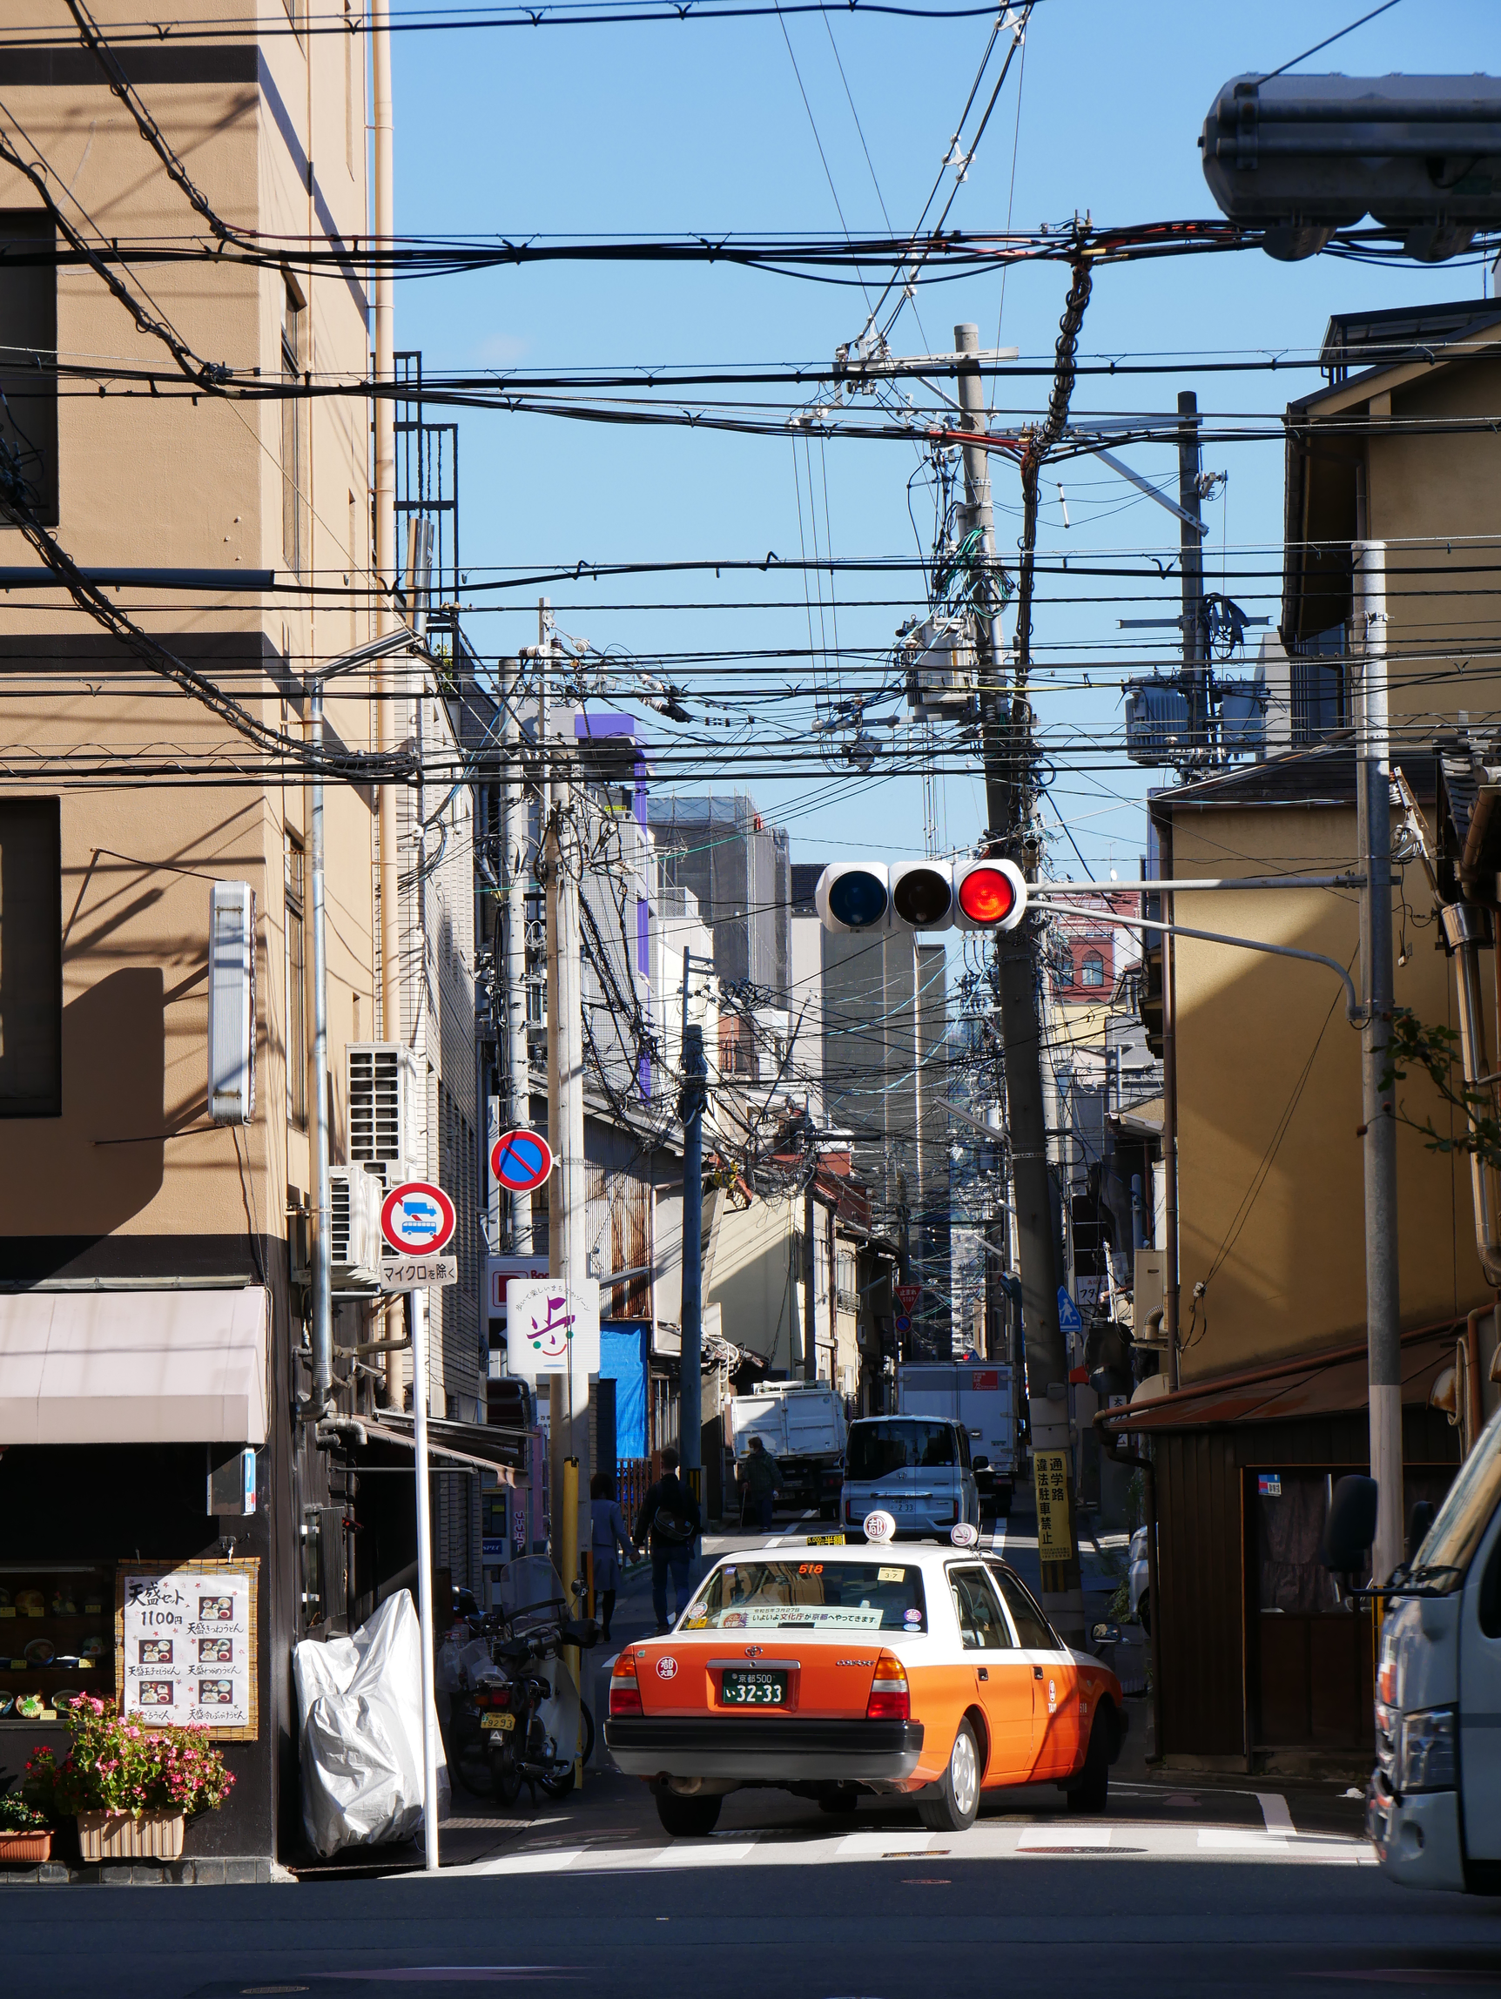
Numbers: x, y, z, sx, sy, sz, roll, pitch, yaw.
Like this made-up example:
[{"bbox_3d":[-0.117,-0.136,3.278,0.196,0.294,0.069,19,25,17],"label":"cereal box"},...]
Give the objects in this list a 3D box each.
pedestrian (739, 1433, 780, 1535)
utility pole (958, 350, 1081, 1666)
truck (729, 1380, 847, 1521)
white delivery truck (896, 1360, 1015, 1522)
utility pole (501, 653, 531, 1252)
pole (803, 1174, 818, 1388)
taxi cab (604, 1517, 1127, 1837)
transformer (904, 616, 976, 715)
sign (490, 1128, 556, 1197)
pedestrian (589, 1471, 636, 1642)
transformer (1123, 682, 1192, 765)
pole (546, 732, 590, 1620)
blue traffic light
[{"bbox_3d":[0.158,7.543,108.000,0.480,1.550,0.520,1,-4,-35],"label":"pedestrian"},{"bbox_3d":[2.221,-0.093,57.804,0.340,11.234,0.340,-4,-3,0],"label":"utility pole"},{"bbox_3d":[0.635,7.657,117.400,1.800,2.300,4.800,-4,-3,3],"label":"truck"},{"bbox_3d":[3.899,8.159,128.973,2.100,2.840,5.800,-1,-3,3],"label":"white delivery truck"},{"bbox_3d":[-2.202,1.353,66.254,0.270,9.362,0.270,-1,-3,0],"label":"utility pole"},{"bbox_3d":[1.177,6.527,133.170,0.250,6.245,0.250,-1,-3,0],"label":"pole"},{"bbox_3d":[0.682,3.580,37.047,1.720,1.620,4.620,-2,-3,17],"label":"taxi cab"},{"bbox_3d":[1.594,-2.796,58.000,0.540,0.830,0.540,-1,-3,0],"label":"transformer"},{"bbox_3d":[-1.462,1.038,44.300,0.390,0.390,0.040,-1,-3,0],"label":"sign"},{"bbox_3d":[-1.333,5.179,64.300,0.480,1.570,0.360,-1,-3,3],"label":"pedestrian"},{"bbox_3d":[3.939,-2.664,67.000,0.640,0.820,0.640,-1,-3,11],"label":"transformer"},{"bbox_3d":[-1.124,1.627,43.471,0.270,6.302,0.270,-1,-3,0],"label":"pole"},{"bbox_3d":[0.565,-0.528,36.600,0.340,0.340,0.320,-1,-3,0],"label":"blue traffic light"}]

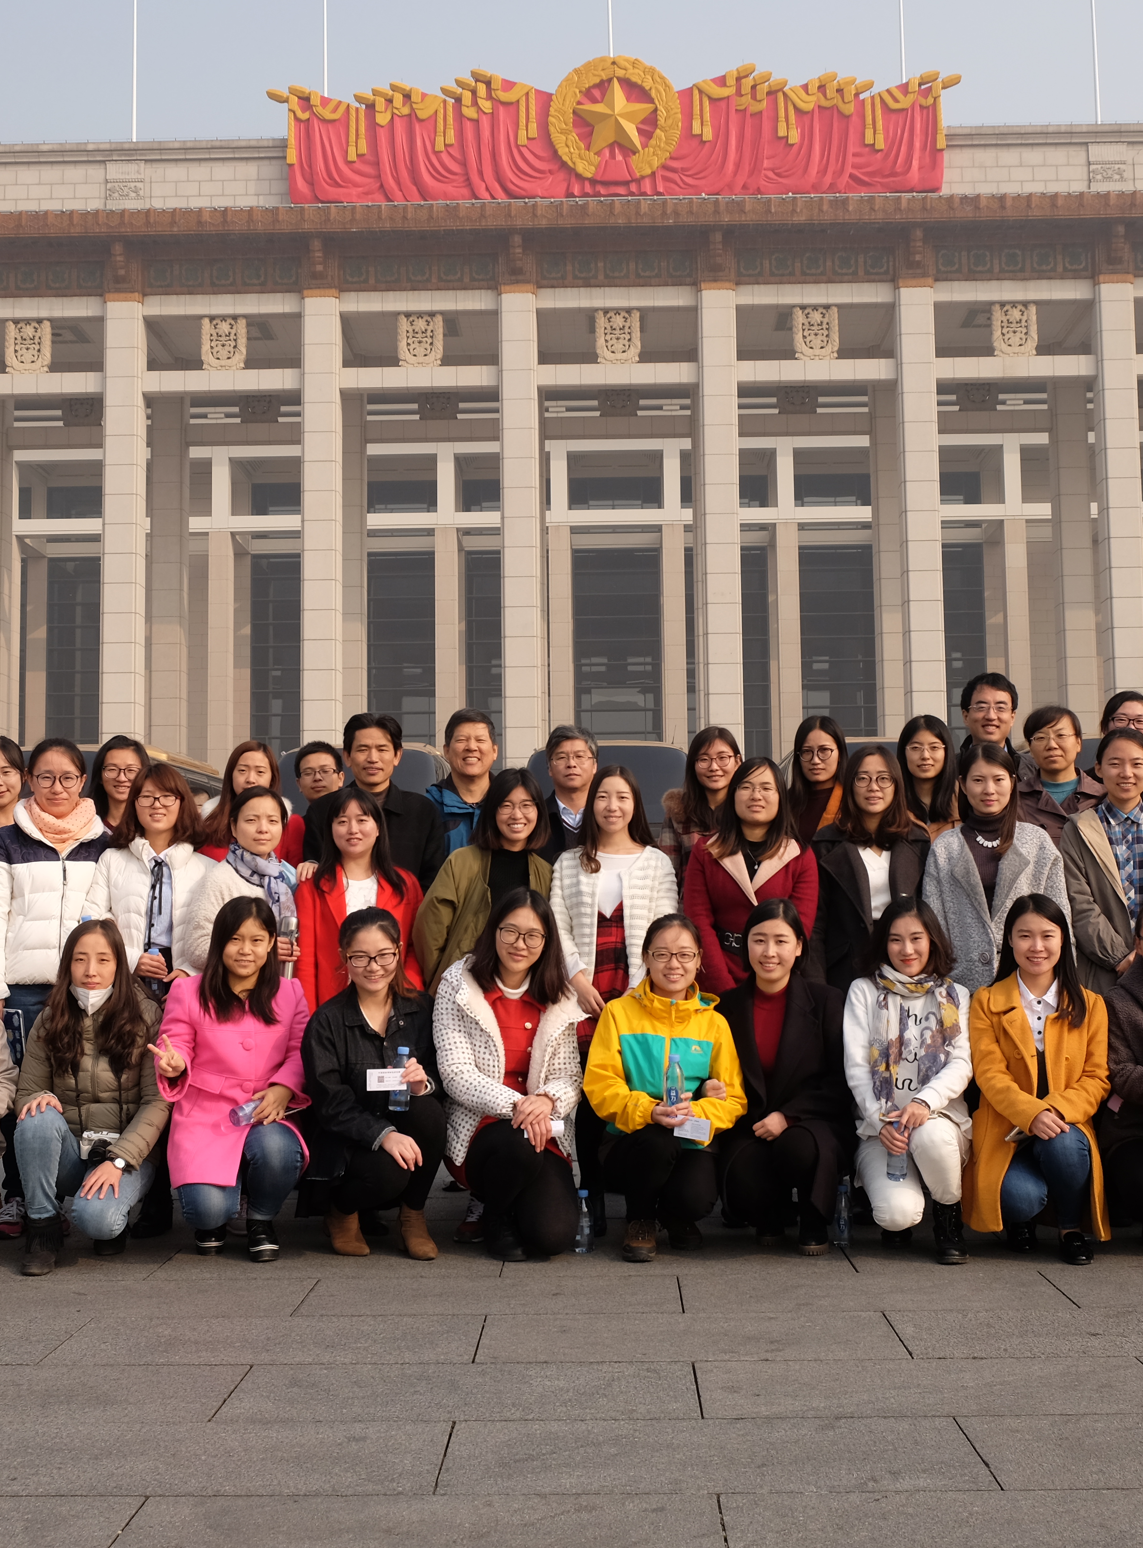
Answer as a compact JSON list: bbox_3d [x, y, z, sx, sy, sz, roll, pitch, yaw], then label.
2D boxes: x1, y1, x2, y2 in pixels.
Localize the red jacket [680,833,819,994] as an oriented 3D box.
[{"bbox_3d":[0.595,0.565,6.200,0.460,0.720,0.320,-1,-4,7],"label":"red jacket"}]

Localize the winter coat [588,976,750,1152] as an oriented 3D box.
[{"bbox_3d":[0.282,0.885,5.700,0.490,0.550,0.370,-1,-5,0],"label":"winter coat"}]

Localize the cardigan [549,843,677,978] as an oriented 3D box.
[{"bbox_3d":[0.144,0.459,6.180,0.440,0.460,0.280,-1,-4,2],"label":"cardigan"}]

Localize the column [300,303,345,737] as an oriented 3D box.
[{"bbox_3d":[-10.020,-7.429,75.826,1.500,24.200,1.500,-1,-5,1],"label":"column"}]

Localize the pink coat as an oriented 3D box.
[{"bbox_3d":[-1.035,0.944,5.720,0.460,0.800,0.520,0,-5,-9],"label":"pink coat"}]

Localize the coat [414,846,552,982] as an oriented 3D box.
[{"bbox_3d":[-0.278,0.573,6.030,0.470,0.710,0.320,1,-5,-17],"label":"coat"}]

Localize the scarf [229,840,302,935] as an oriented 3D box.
[{"bbox_3d":[-1.000,0.378,6.080,0.240,0.320,0.200,0,-5,-14],"label":"scarf"}]

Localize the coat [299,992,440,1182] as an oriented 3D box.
[{"bbox_3d":[-0.624,0.952,5.720,0.400,0.560,0.410,1,-5,-14],"label":"coat"}]

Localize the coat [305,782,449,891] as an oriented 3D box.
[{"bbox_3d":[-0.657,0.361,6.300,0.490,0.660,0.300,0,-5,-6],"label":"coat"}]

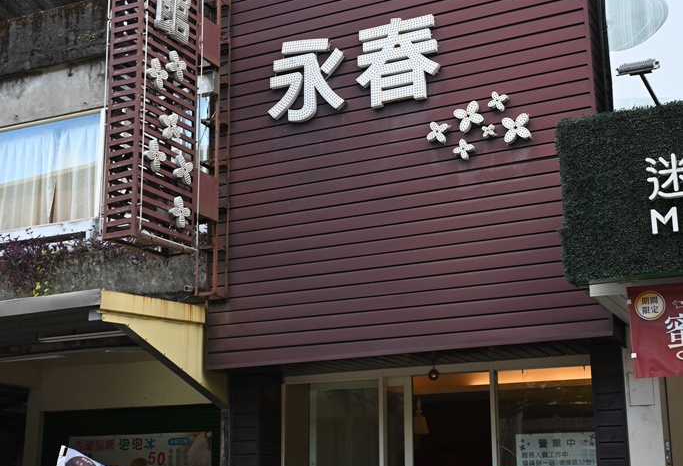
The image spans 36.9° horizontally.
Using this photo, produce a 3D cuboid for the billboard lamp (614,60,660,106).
[{"bbox_3d":[2.460,-1.268,8.512,0.340,0.220,0.500,-8,-18,25],"label":"billboard lamp"}]

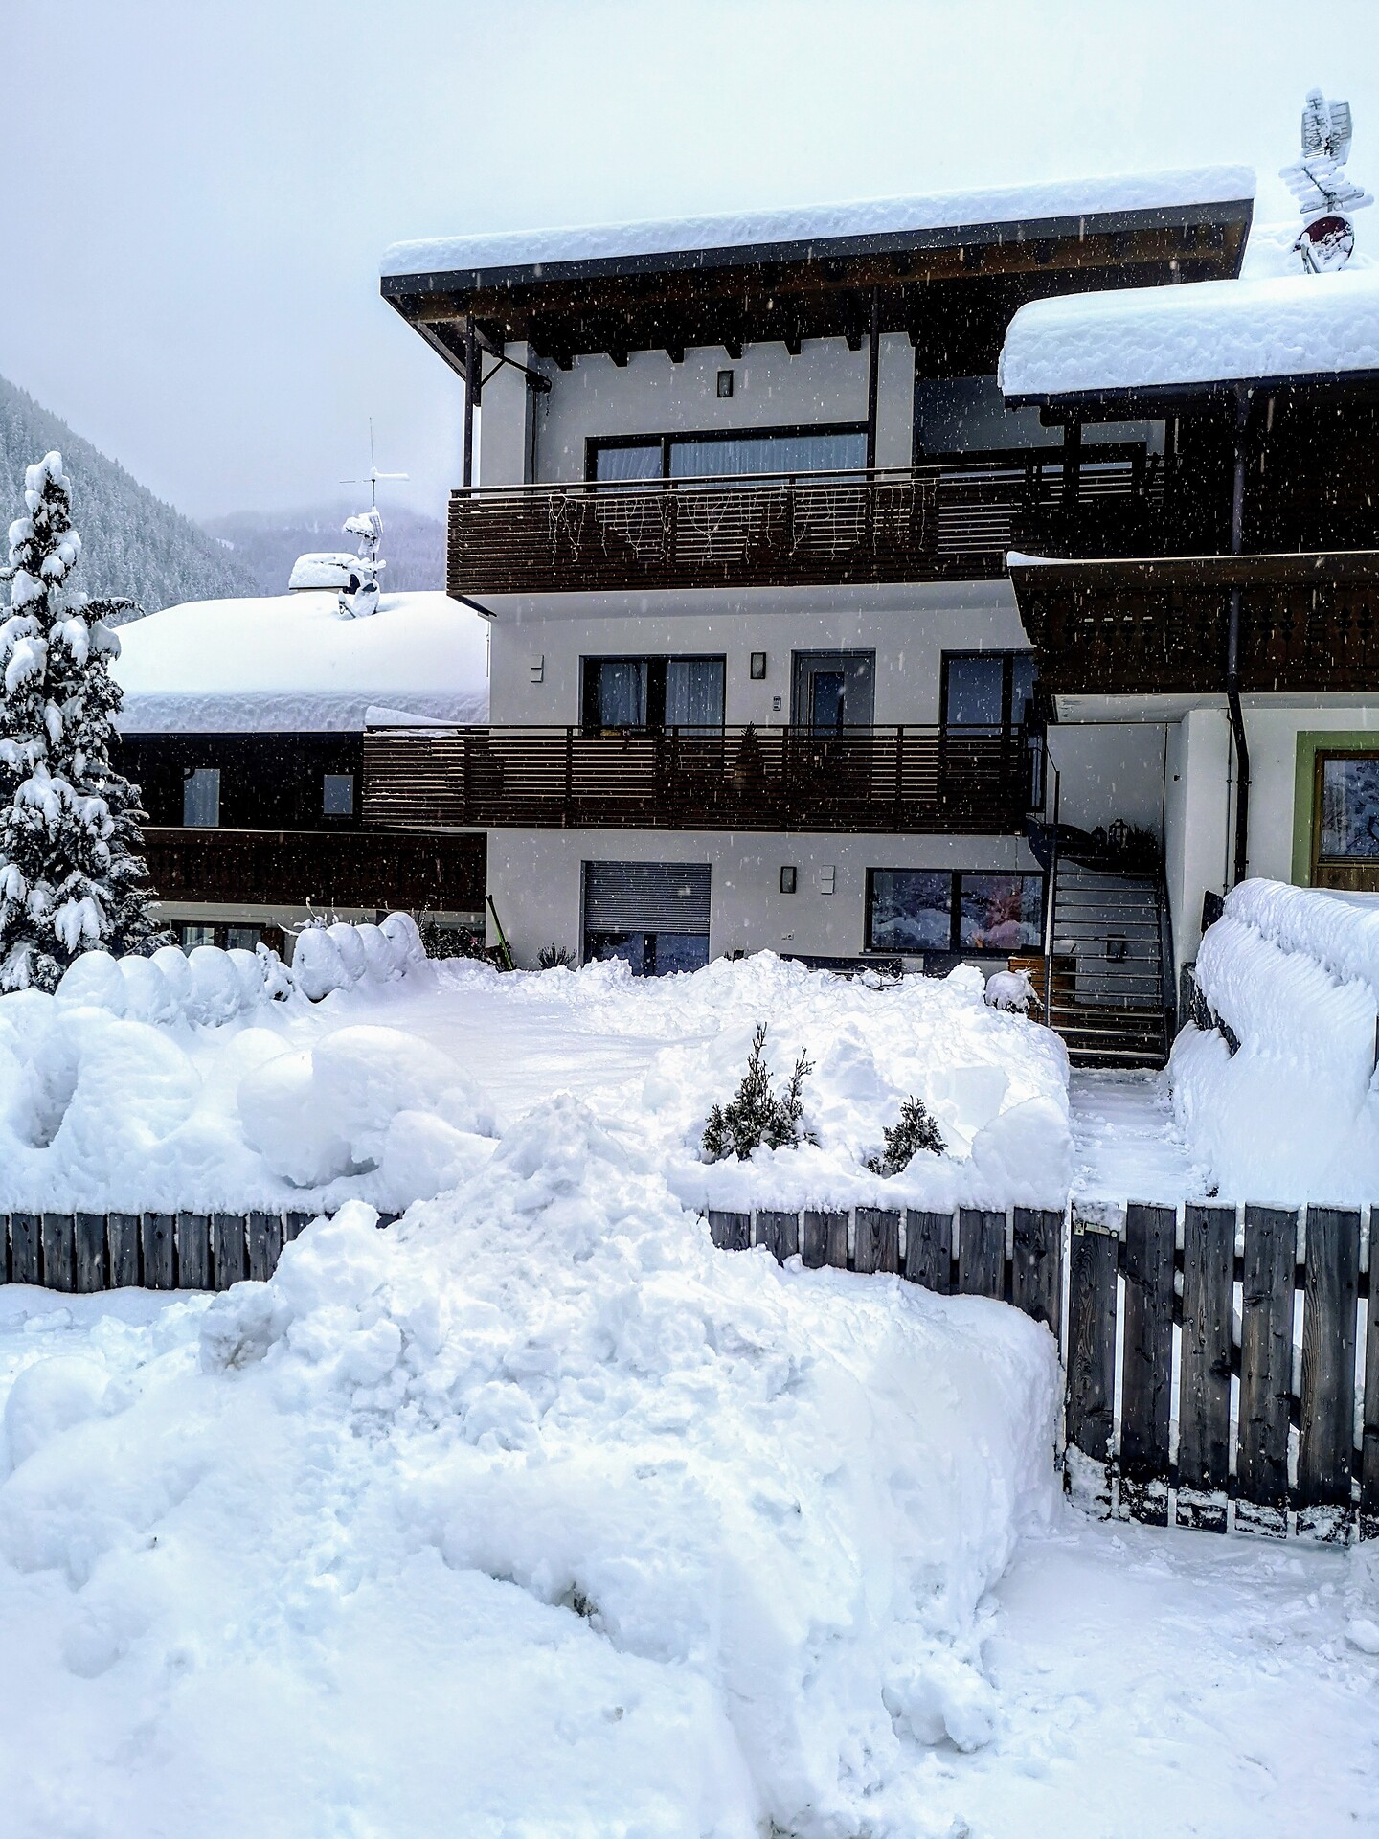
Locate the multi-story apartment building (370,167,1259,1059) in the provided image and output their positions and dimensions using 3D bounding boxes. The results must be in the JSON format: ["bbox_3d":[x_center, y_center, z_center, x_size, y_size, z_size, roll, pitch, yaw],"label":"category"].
[{"bbox_3d":[2.047,-3.482,21.762,10.610,9.550,10.200,2,2,14],"label":"multi-story apartment building"}]

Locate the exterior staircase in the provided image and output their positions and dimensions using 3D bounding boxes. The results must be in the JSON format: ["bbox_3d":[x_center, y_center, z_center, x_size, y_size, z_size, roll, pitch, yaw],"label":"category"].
[{"bbox_3d":[4.839,0.303,16.356,1.350,2.480,3.150,2,2,14],"label":"exterior staircase"}]

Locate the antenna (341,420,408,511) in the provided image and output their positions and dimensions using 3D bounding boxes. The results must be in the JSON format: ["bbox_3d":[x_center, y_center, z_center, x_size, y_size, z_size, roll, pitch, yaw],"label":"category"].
[{"bbox_3d":[-6.142,-8.848,28.000,1.320,1.800,0.800,1,2,0],"label":"antenna"}]

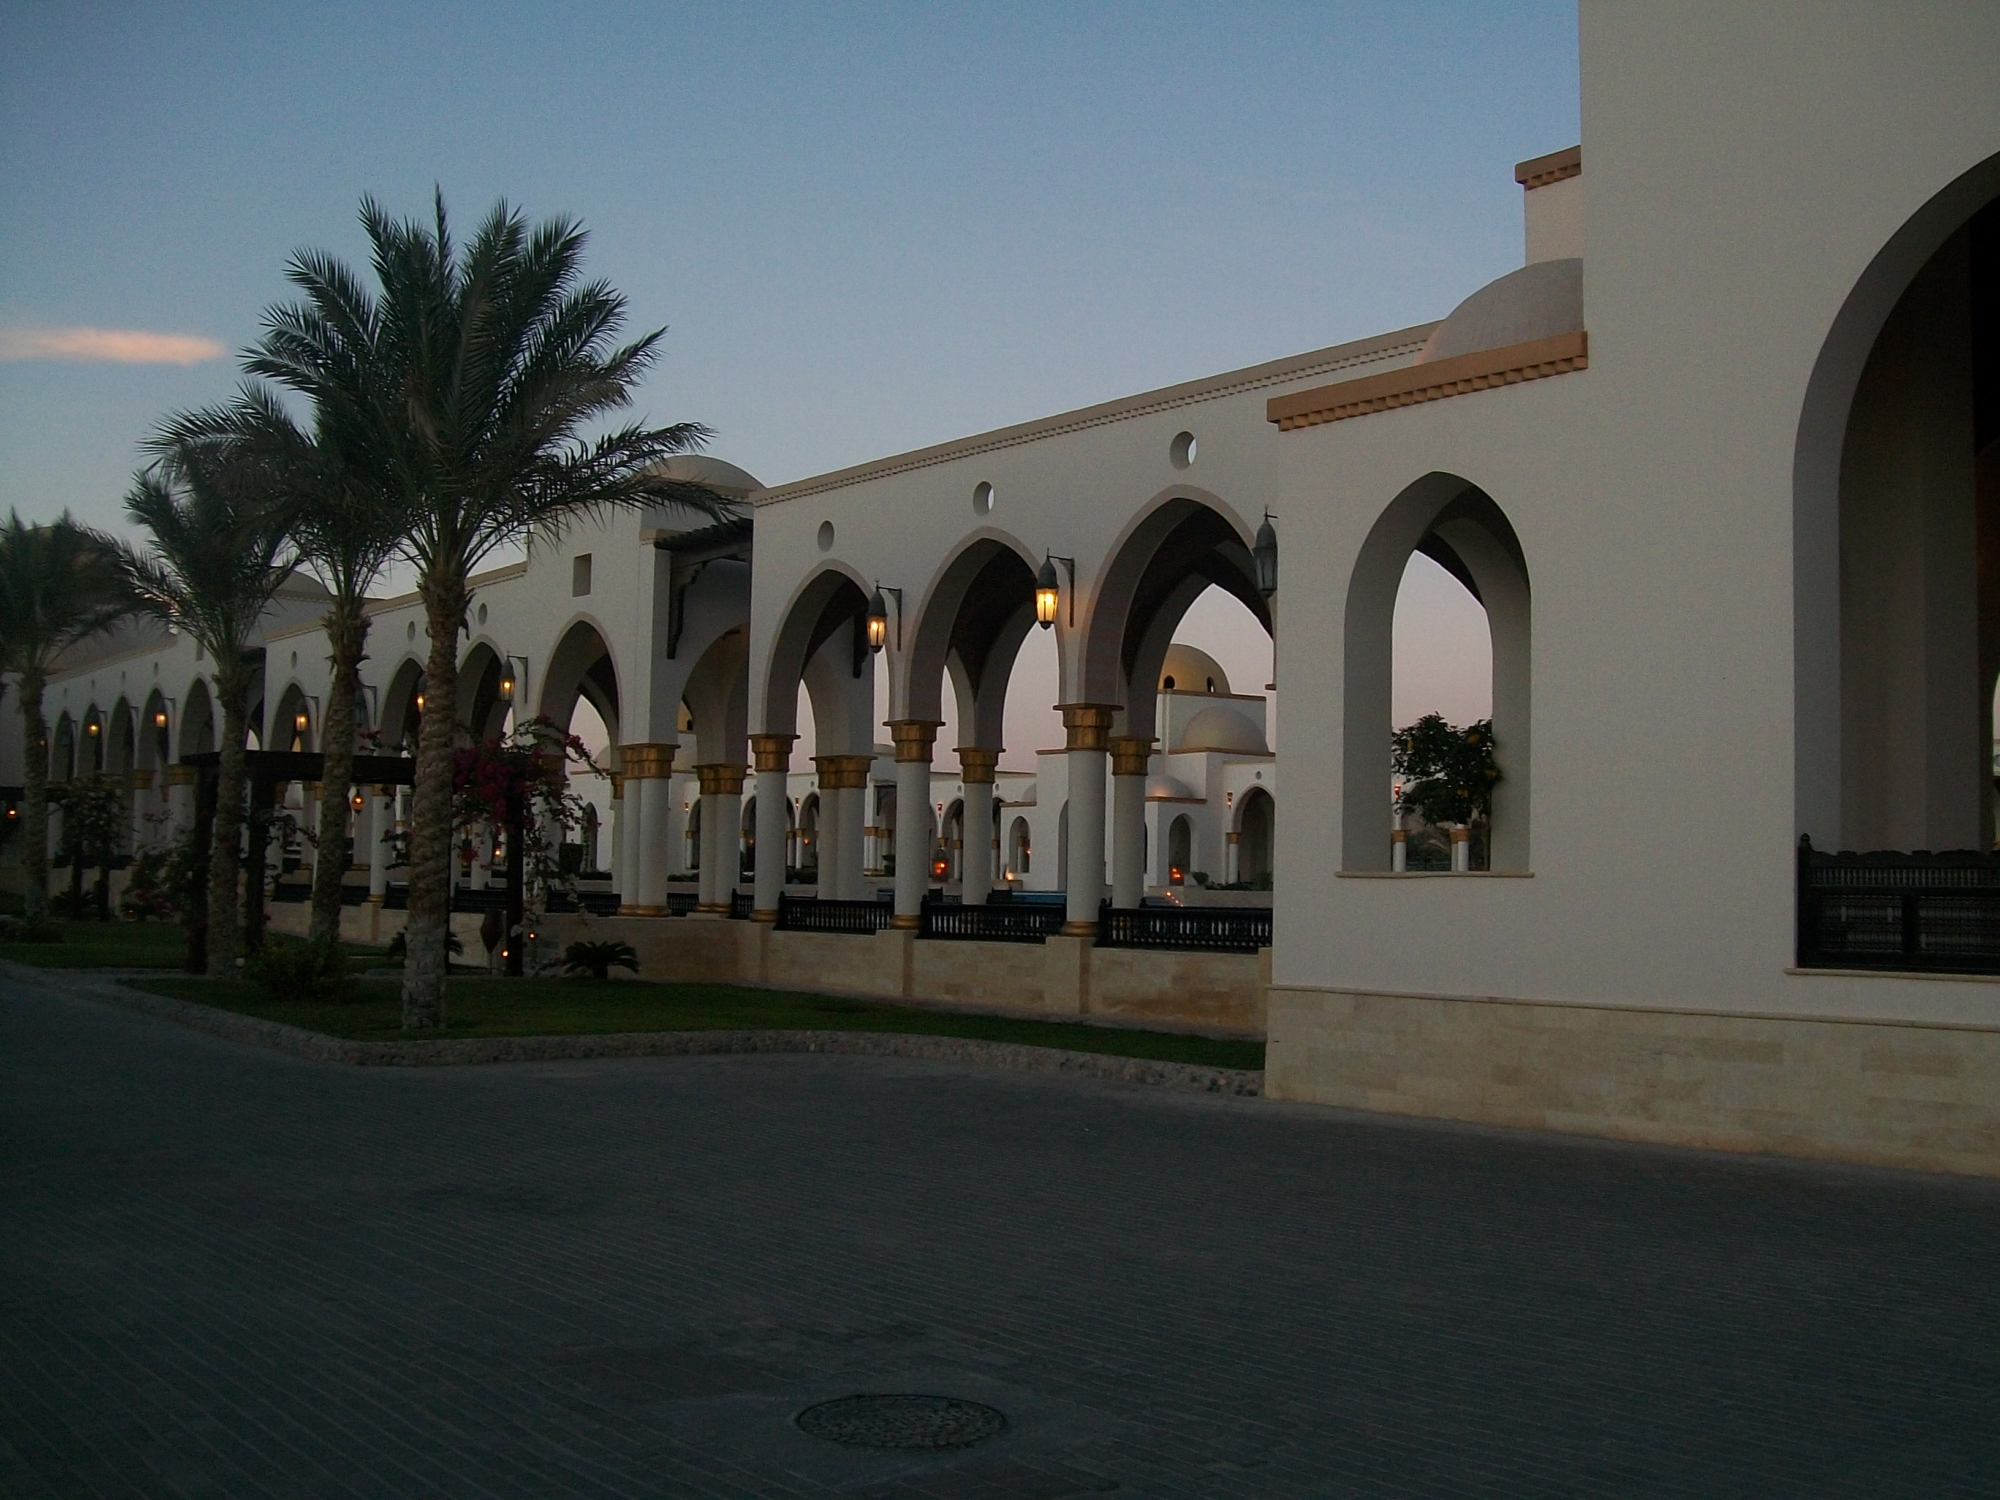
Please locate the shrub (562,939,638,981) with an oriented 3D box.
[{"bbox_3d":[-6.464,3.391,33.686,1.215,0.694,1.215,4,-5,-36],"label":"shrub"}]

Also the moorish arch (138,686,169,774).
[{"bbox_3d":[-23.970,-0.661,59.729,0.572,2.258,3.485,4,-5,-36],"label":"moorish arch"}]

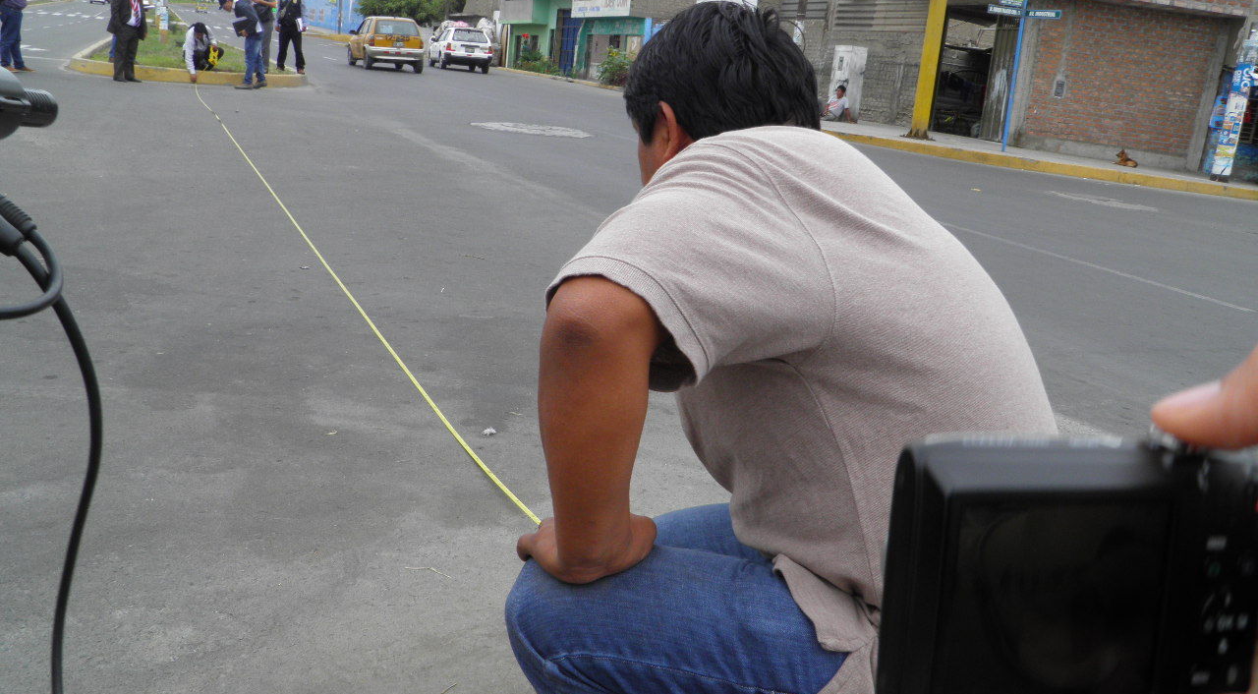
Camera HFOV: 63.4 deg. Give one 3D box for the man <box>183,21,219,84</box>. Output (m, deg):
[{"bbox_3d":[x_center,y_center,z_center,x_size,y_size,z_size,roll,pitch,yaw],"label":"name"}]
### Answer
[{"bbox_3d":[-7.549,-5.200,17.947,0.600,0.980,0.700,-7,21,-37],"label":"man"}]

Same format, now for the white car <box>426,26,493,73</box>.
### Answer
[{"bbox_3d":[-6.044,-10.618,36.134,1.670,1.430,4.250,0,17,-19],"label":"white car"}]

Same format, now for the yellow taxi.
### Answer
[{"bbox_3d":[-7.305,-9.083,30.353,1.630,1.430,4.050,-2,18,-24],"label":"yellow taxi"}]

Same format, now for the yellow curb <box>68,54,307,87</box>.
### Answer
[{"bbox_3d":[-7.619,-4.762,17.862,3.900,0.180,1.250,-4,19,-30],"label":"yellow curb"}]

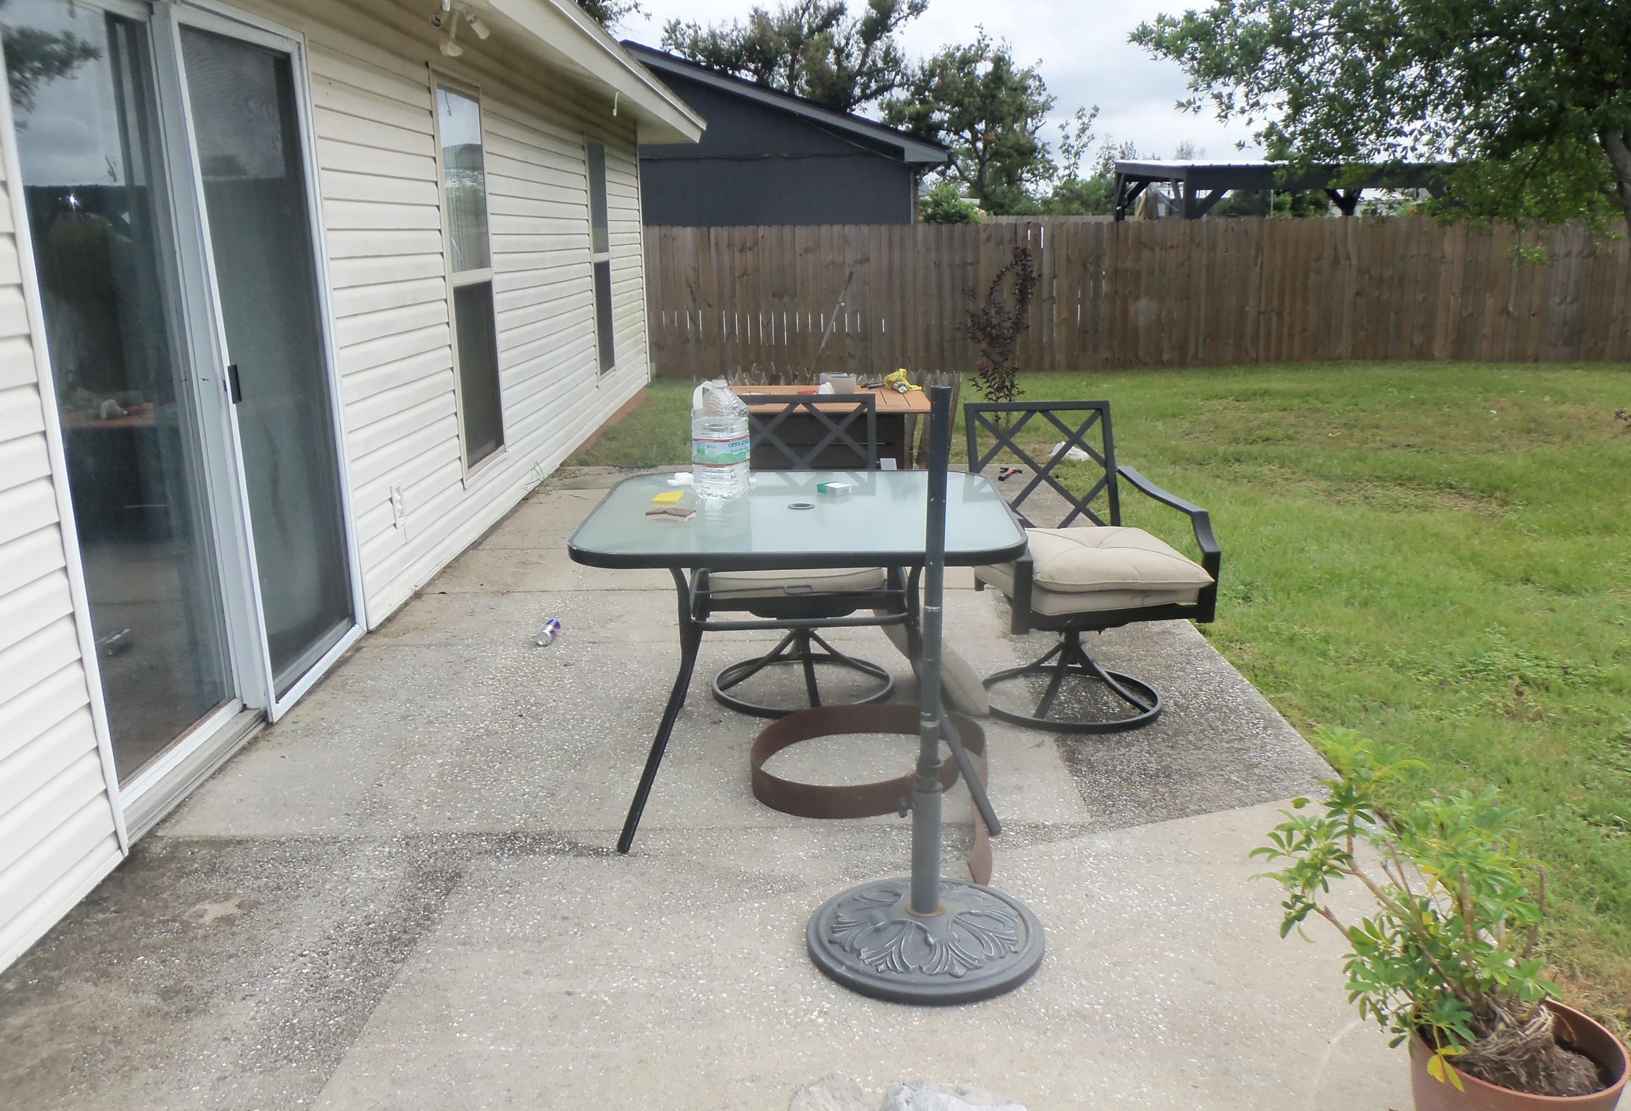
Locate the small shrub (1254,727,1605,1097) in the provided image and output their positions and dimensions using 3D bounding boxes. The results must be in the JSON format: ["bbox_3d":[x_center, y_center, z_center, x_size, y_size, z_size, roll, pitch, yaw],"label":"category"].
[{"bbox_3d":[0.895,0.507,1.988,0.470,0.560,0.410,-1,14,0],"label":"small shrub"}]

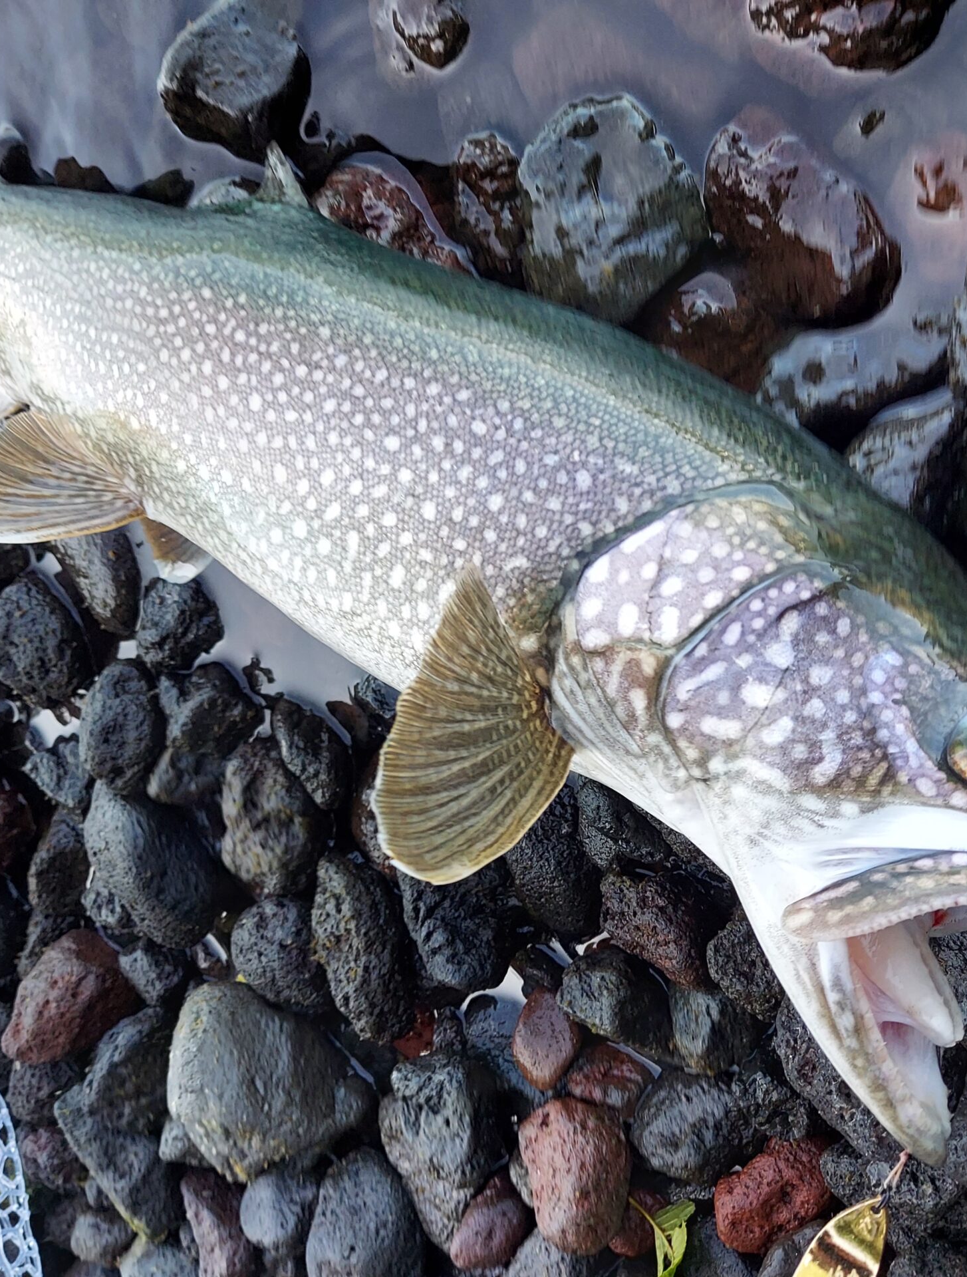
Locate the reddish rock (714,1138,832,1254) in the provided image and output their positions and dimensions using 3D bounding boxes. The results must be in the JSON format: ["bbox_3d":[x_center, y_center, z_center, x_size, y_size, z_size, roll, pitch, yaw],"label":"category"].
[{"bbox_3d":[0.078,0.152,0.334,0.028,0.027,0.041,51,120,28],"label":"reddish rock"}]

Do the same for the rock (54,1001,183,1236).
[{"bbox_3d":[-0.168,0.227,0.575,0.060,0.054,0.106,-19,82,35],"label":"rock"}]

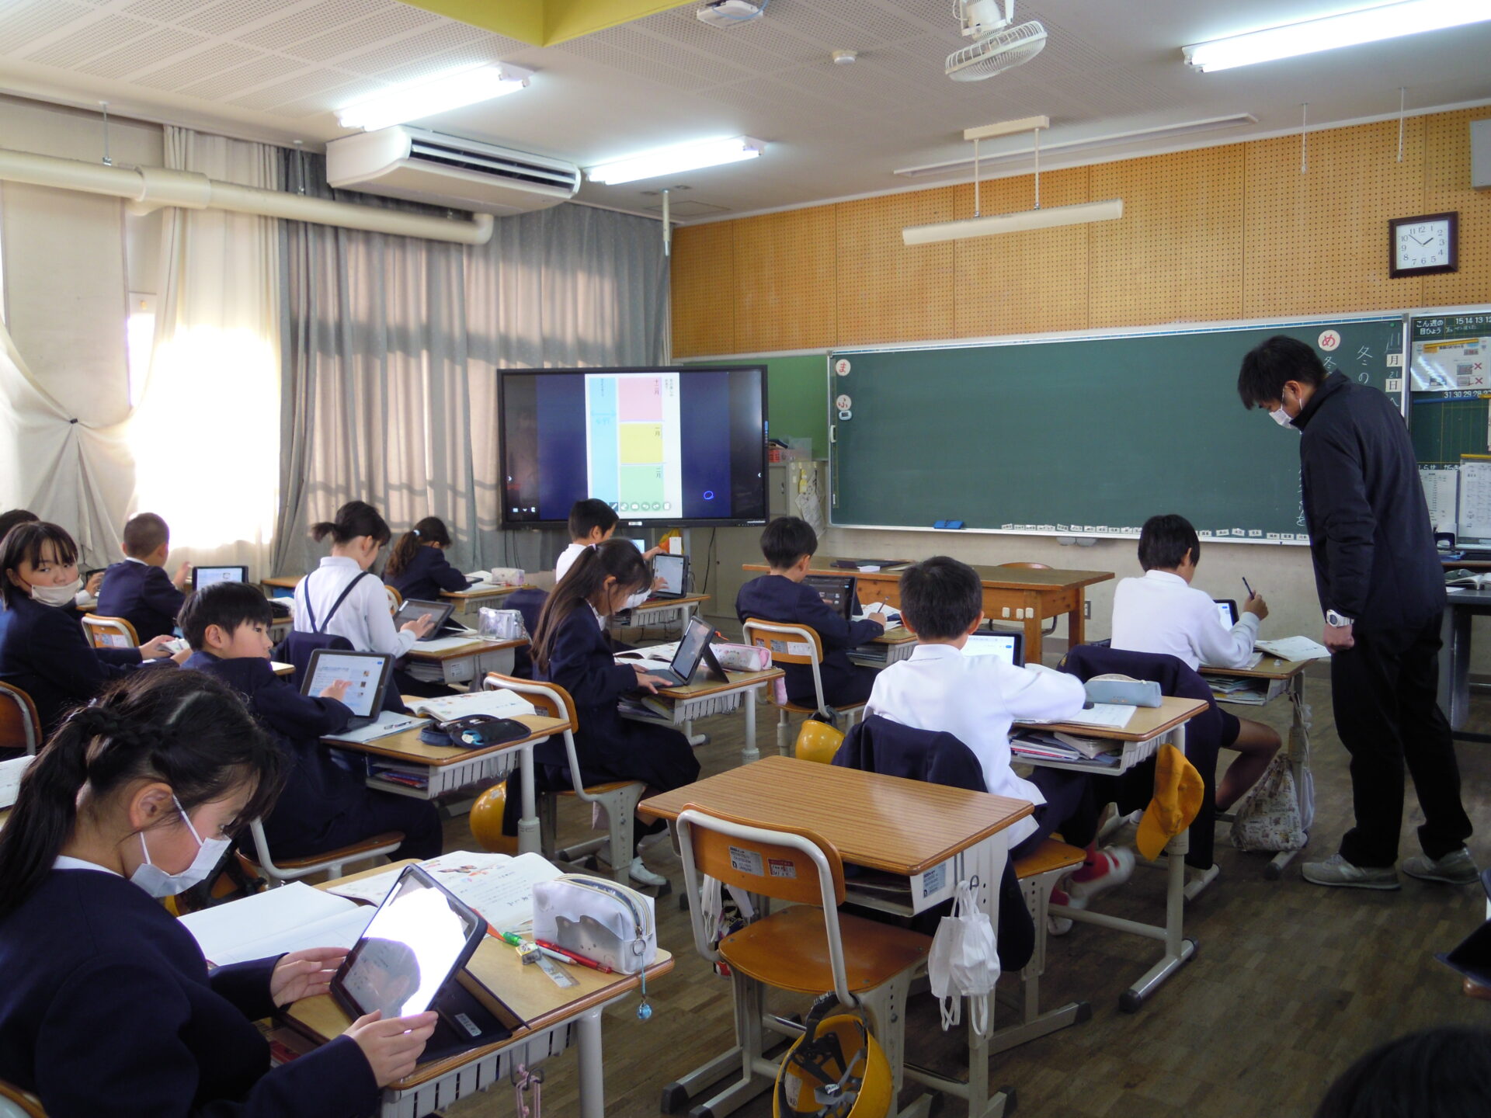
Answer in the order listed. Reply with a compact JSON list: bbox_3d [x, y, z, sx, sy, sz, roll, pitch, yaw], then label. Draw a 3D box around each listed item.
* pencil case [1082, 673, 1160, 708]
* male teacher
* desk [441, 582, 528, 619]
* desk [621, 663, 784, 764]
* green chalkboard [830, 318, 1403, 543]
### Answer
[{"bbox_3d":[0.986,0.332,3.136,0.210,0.076,0.065,3,7,34],"label":"pencil case"},{"bbox_3d":[1.871,0.148,3.691,0.490,1.670,0.650,-6,8,-43],"label":"male teacher"},{"bbox_3d":[-1.435,0.465,6.199,0.650,0.663,0.450,4,7,39],"label":"desk"},{"bbox_3d":[-0.261,0.669,3.876,0.650,0.640,0.450,4,7,39],"label":"desk"},{"bbox_3d":[2.003,-0.754,7.403,3.600,1.210,0.080,4,7,40],"label":"green chalkboard"}]

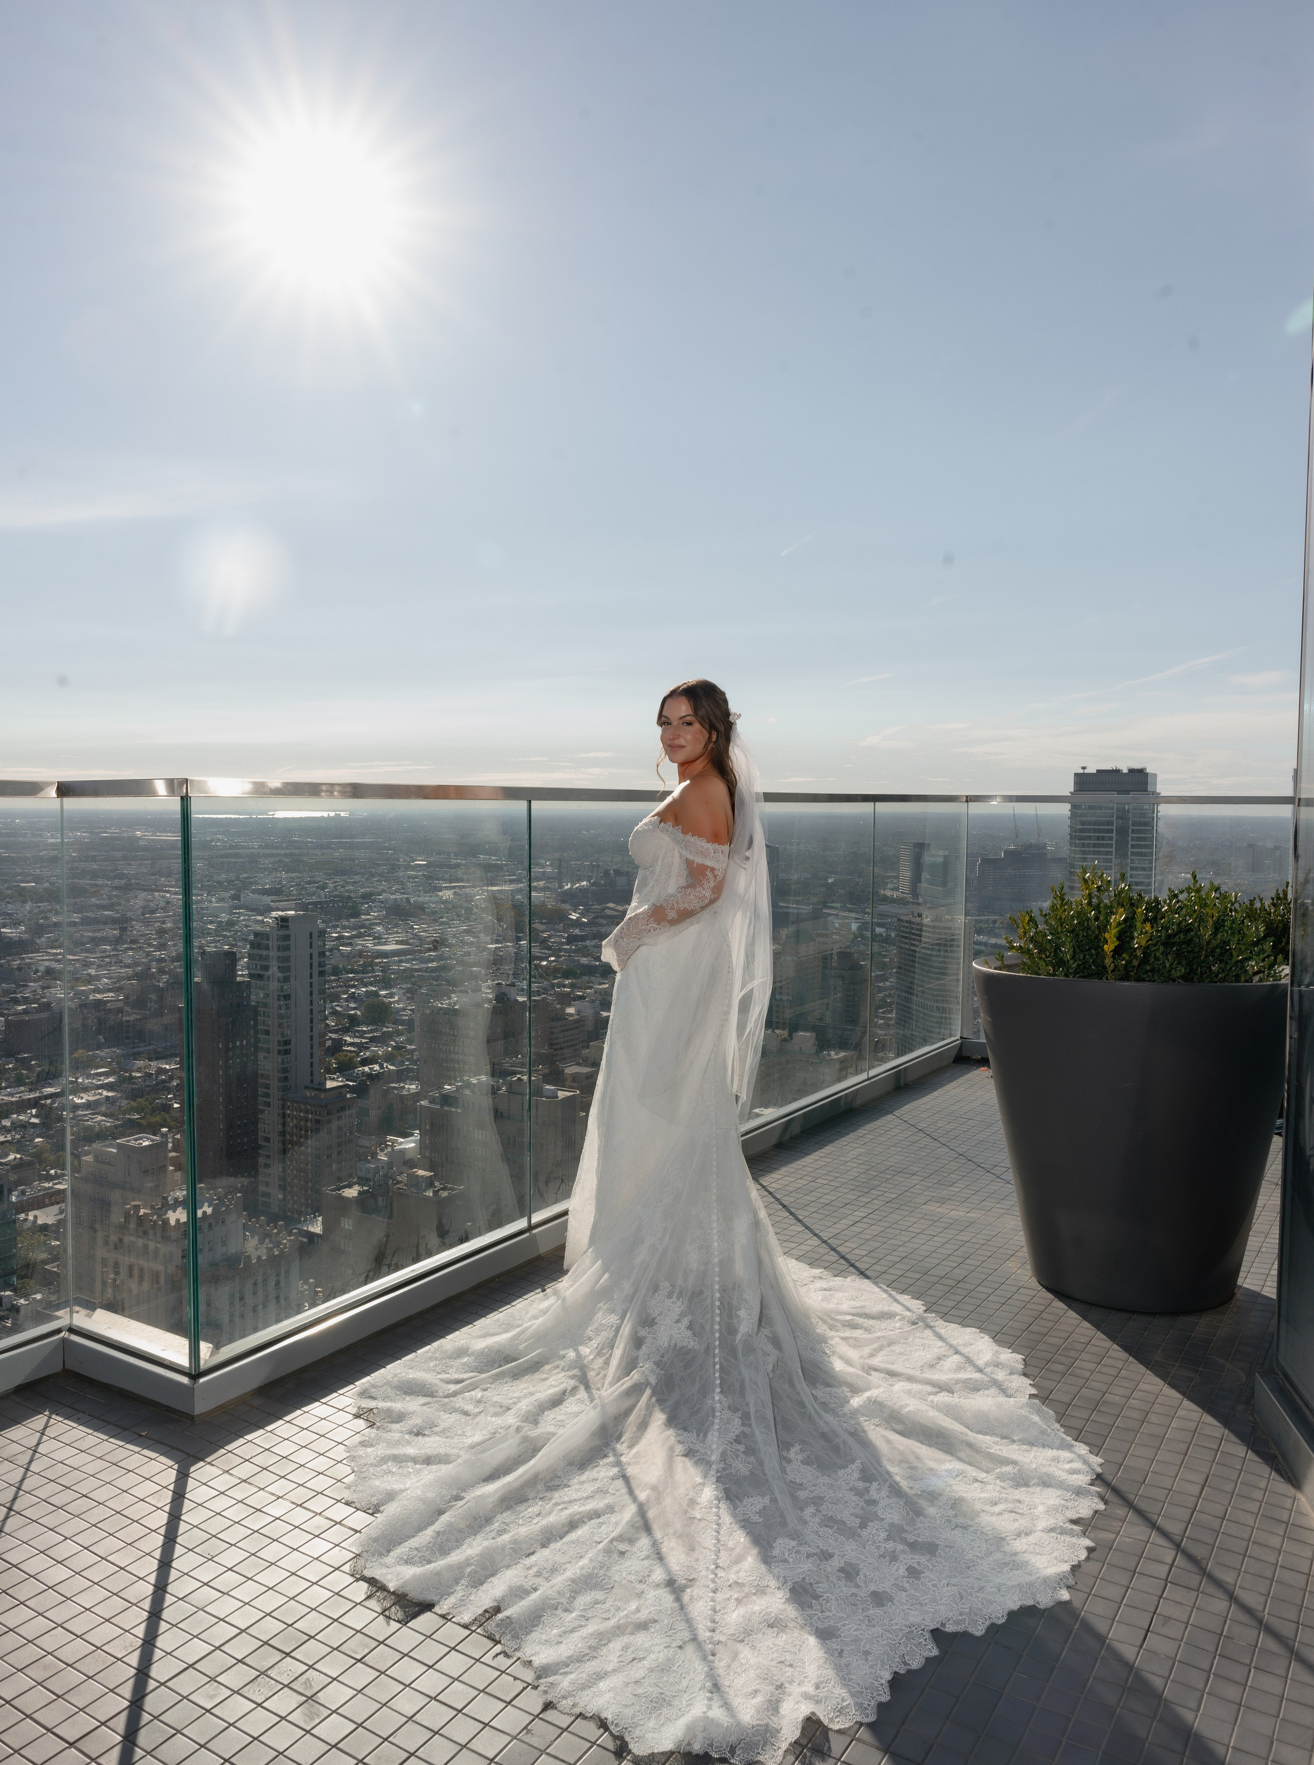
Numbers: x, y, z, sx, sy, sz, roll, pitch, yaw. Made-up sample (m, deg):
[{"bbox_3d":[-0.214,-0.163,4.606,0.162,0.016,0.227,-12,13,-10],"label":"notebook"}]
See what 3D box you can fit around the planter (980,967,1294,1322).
[{"bbox_3d":[1.356,0.676,3.728,0.909,0.901,0.909,0,3,0],"label":"planter"}]

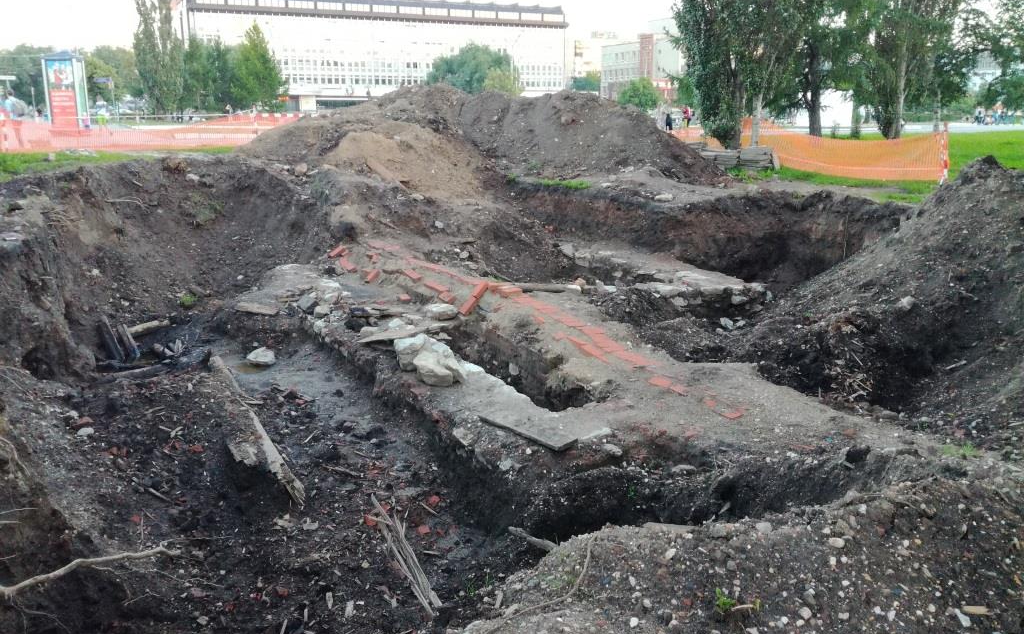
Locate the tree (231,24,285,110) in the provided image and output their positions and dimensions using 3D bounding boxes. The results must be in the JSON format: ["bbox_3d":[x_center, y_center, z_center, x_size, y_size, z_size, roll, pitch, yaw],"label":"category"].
[{"bbox_3d":[-34.331,-33.133,107.075,6.800,11.900,6.800,0,15,0],"label":"tree"}]

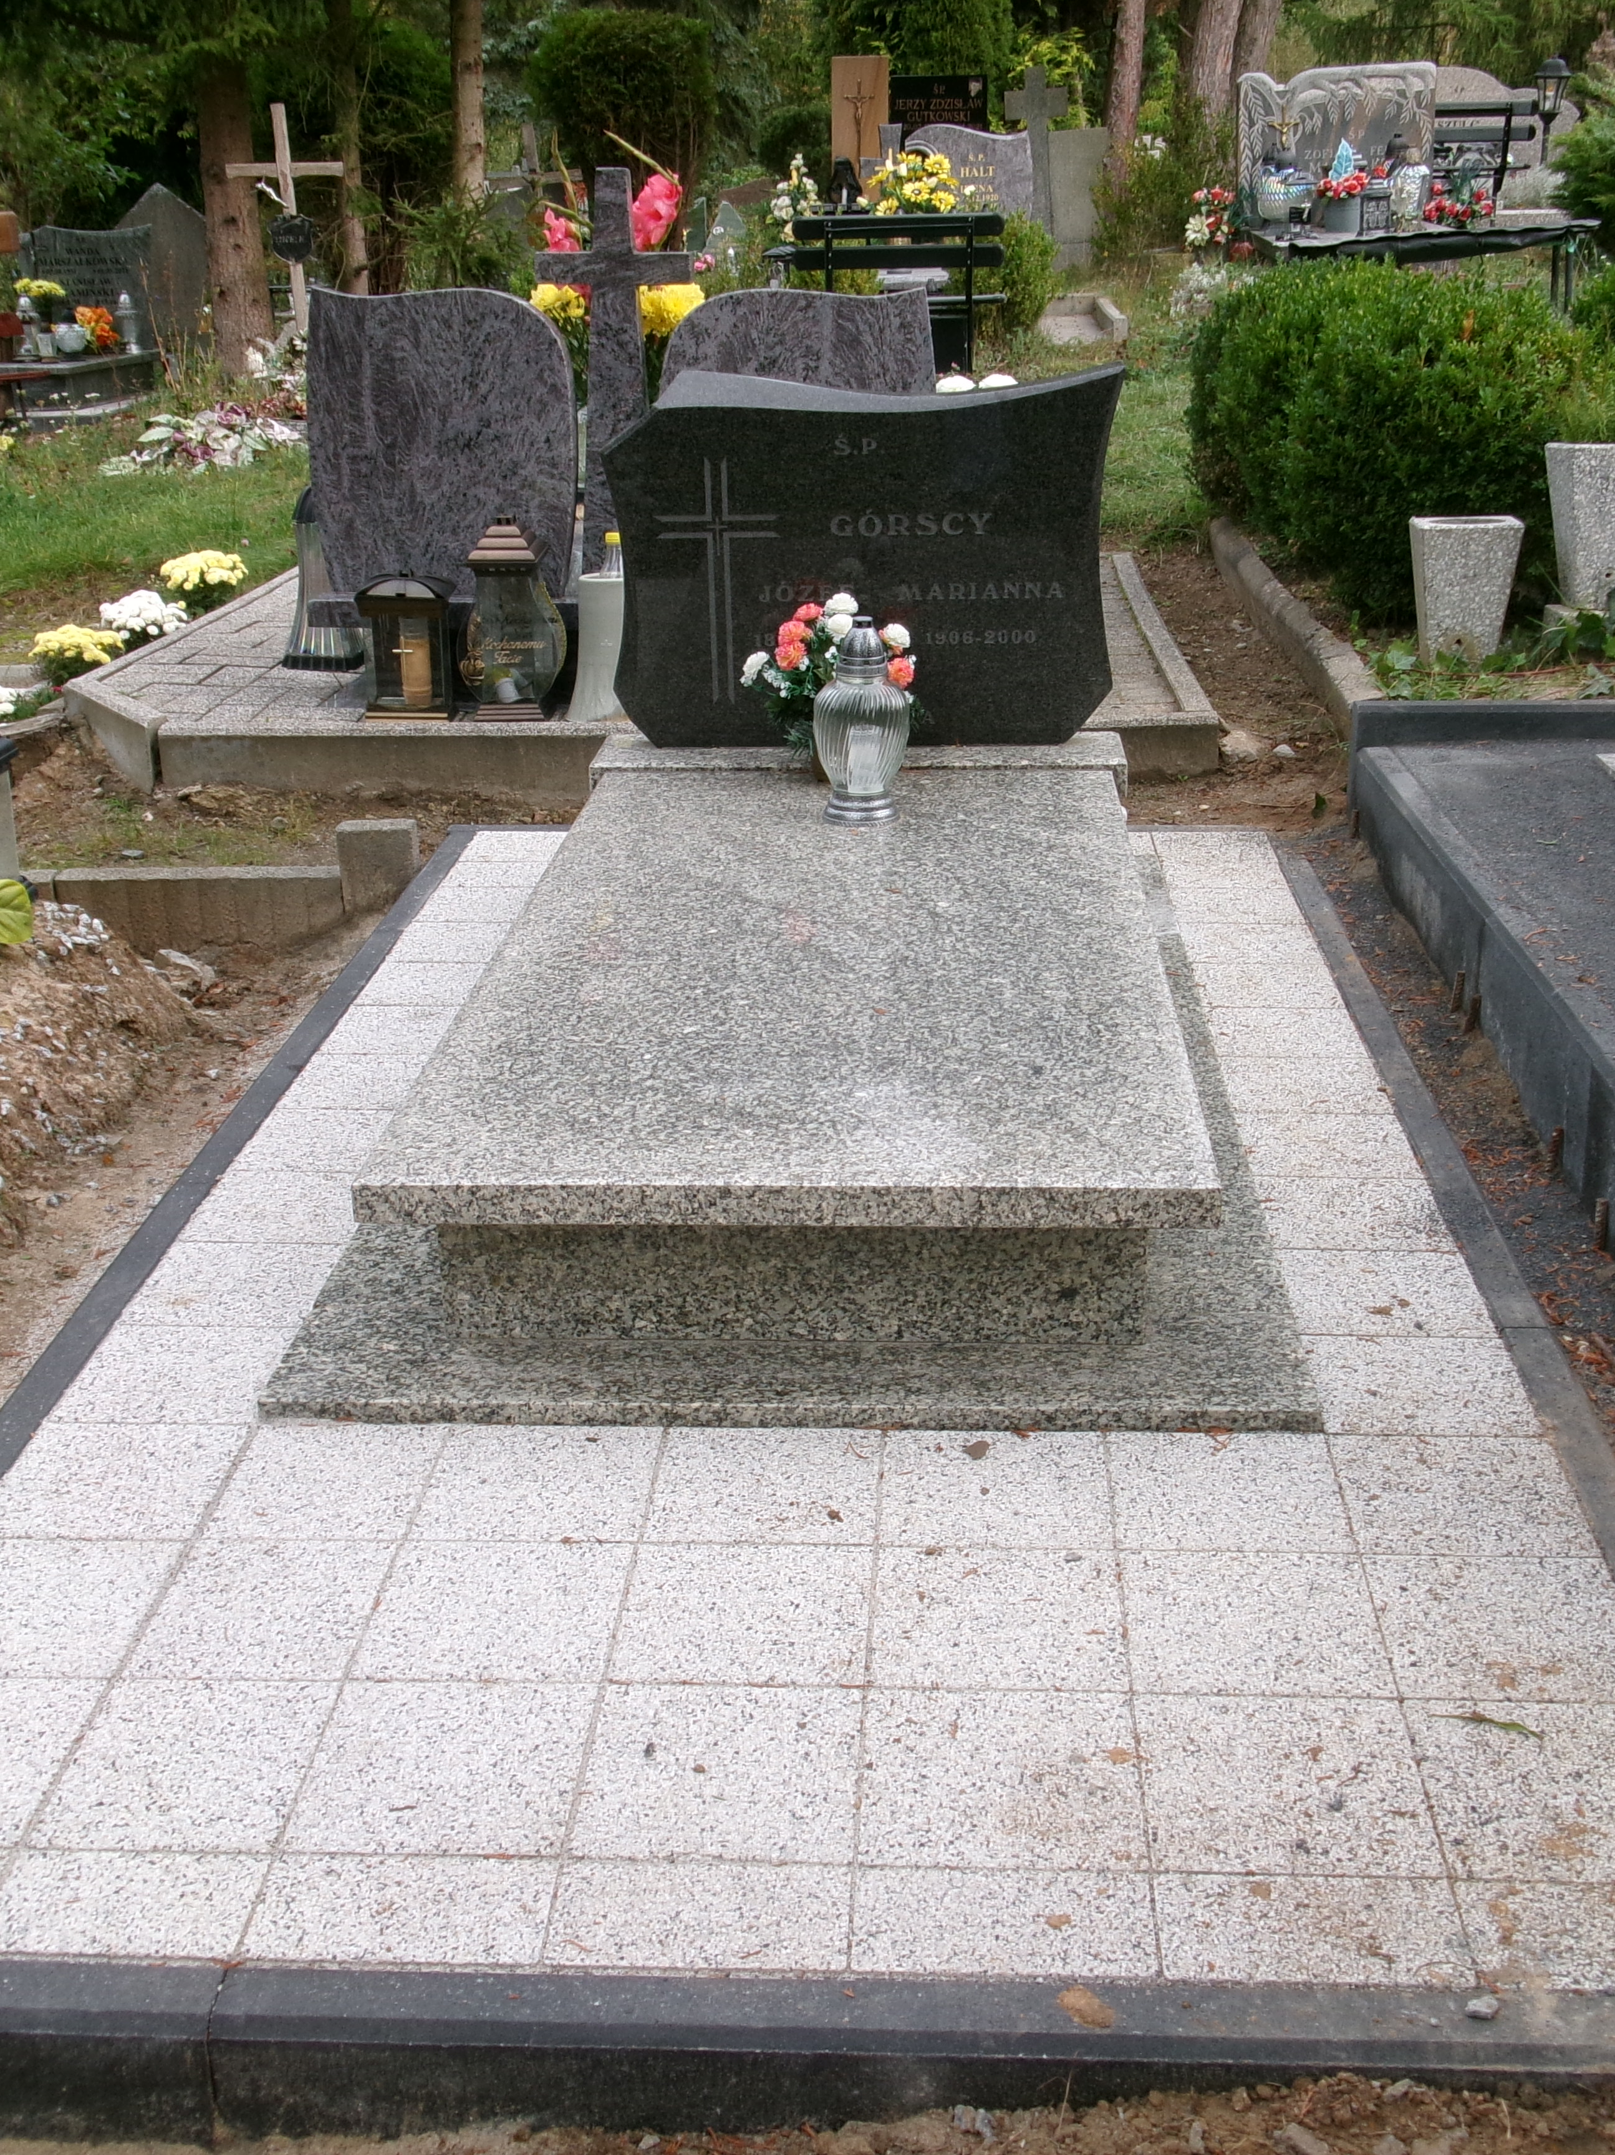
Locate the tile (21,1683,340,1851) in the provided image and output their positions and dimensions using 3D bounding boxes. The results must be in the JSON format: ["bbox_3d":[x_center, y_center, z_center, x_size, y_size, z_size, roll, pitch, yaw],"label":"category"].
[{"bbox_3d":[-0.466,0.530,1.766,0.181,0.027,0.202,0,21,4],"label":"tile"}]

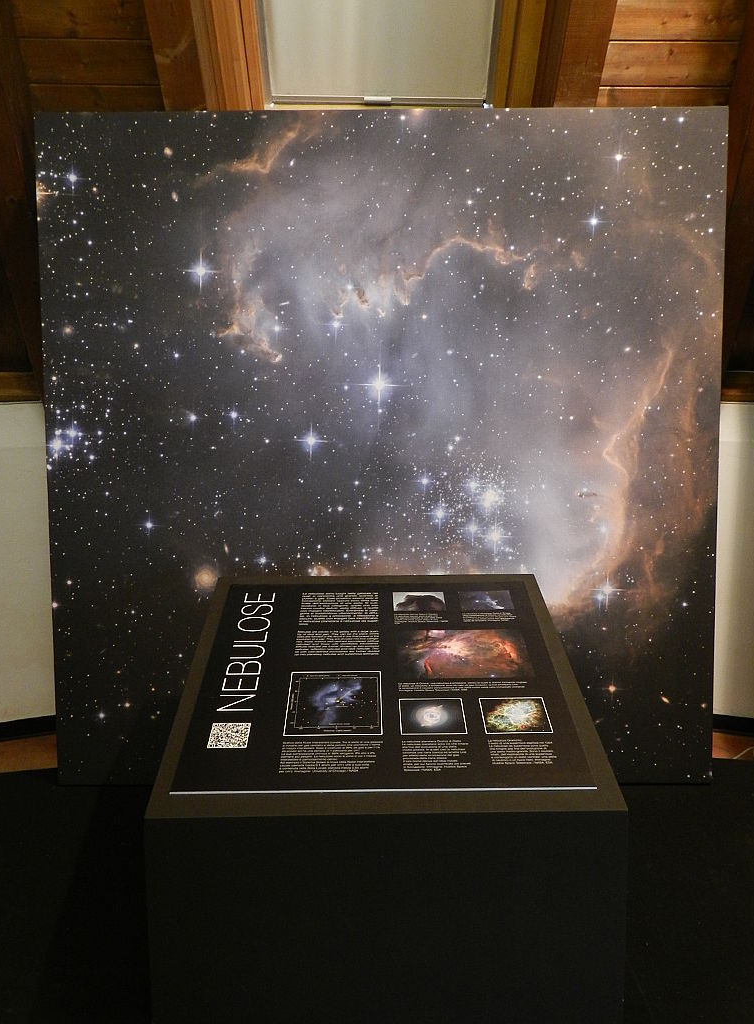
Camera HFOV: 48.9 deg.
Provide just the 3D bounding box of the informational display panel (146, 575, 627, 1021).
[{"bbox_3d":[0.012,0.549,1.676,0.760,0.736,0.726,0,4,-1],"label":"informational display panel"}]

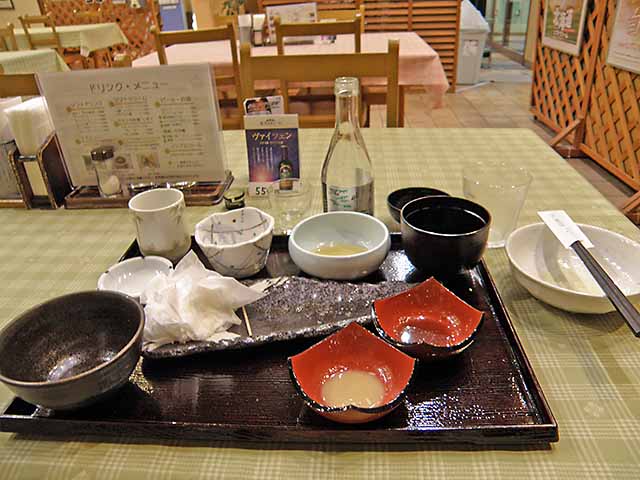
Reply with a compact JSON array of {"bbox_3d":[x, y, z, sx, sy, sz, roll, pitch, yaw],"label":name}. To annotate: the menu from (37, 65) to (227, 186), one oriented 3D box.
[{"bbox_3d":[-0.285,-0.172,0.750,0.252,0.183,0.012,-3,30,-2],"label":"menu"}]

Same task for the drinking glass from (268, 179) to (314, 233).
[{"bbox_3d":[-0.039,-0.043,0.663,0.059,0.063,0.059,0,30,3],"label":"drinking glass"}]

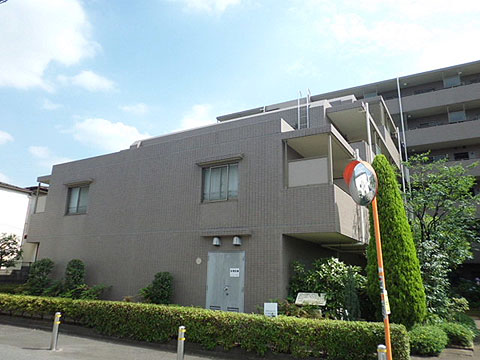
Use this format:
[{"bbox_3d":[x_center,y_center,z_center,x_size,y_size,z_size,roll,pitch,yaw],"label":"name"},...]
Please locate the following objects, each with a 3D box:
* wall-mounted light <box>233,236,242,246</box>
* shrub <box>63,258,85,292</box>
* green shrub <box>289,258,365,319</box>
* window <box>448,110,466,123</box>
[{"bbox_3d":[-0.086,1.771,10.385,0.210,0.250,0.200,-7,-17,30],"label":"wall-mounted light"},{"bbox_3d":[-6.352,3.990,13.696,0.760,1.900,0.760,-7,-17,30],"label":"shrub"},{"bbox_3d":[2.233,2.938,9.280,1.800,1.795,1.450,-7,-17,30],"label":"green shrub"},{"bbox_3d":[16.750,-4.800,27.736,1.070,1.000,0.130,-7,-17,28],"label":"window"}]

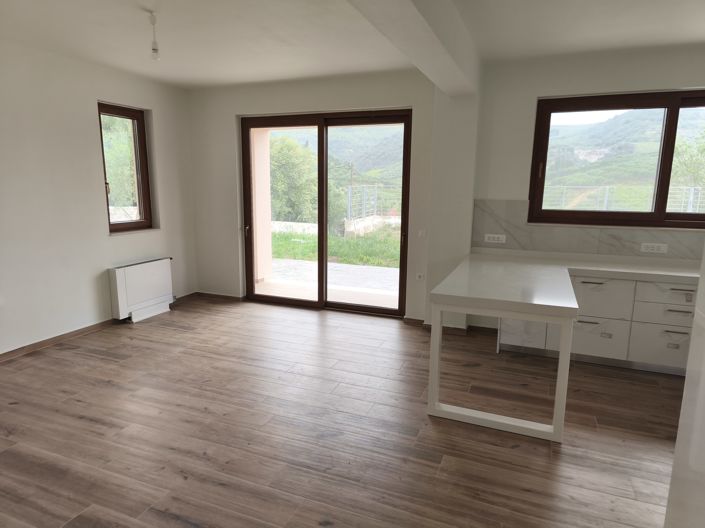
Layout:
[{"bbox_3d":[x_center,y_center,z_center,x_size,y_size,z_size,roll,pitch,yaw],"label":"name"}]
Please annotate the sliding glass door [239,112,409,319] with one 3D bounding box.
[{"bbox_3d":[-0.370,-0.610,5.897,2.265,2.429,0.120,4,11,22],"label":"sliding glass door"}]

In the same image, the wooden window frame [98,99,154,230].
[{"bbox_3d":[-2.728,-1.110,5.542,0.080,1.435,0.705,4,11,22],"label":"wooden window frame"}]

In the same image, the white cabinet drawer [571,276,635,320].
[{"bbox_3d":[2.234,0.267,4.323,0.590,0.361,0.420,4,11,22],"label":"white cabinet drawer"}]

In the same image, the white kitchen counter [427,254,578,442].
[{"bbox_3d":[1.313,0.520,3.975,0.910,0.895,1.955,4,11,22],"label":"white kitchen counter"}]

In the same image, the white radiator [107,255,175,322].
[{"bbox_3d":[-2.527,0.317,5.639,0.148,0.659,0.828,4,11,22],"label":"white radiator"}]

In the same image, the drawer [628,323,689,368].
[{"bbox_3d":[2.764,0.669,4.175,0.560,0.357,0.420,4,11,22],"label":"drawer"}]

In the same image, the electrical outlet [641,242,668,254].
[{"bbox_3d":[2.836,-0.146,4.392,0.208,0.085,0.020,4,11,22],"label":"electrical outlet"}]

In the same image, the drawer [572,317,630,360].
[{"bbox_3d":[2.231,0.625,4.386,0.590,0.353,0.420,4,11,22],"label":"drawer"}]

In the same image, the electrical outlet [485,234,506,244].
[{"bbox_3d":[1.503,-0.265,4.919,0.203,0.082,0.020,4,11,22],"label":"electrical outlet"}]

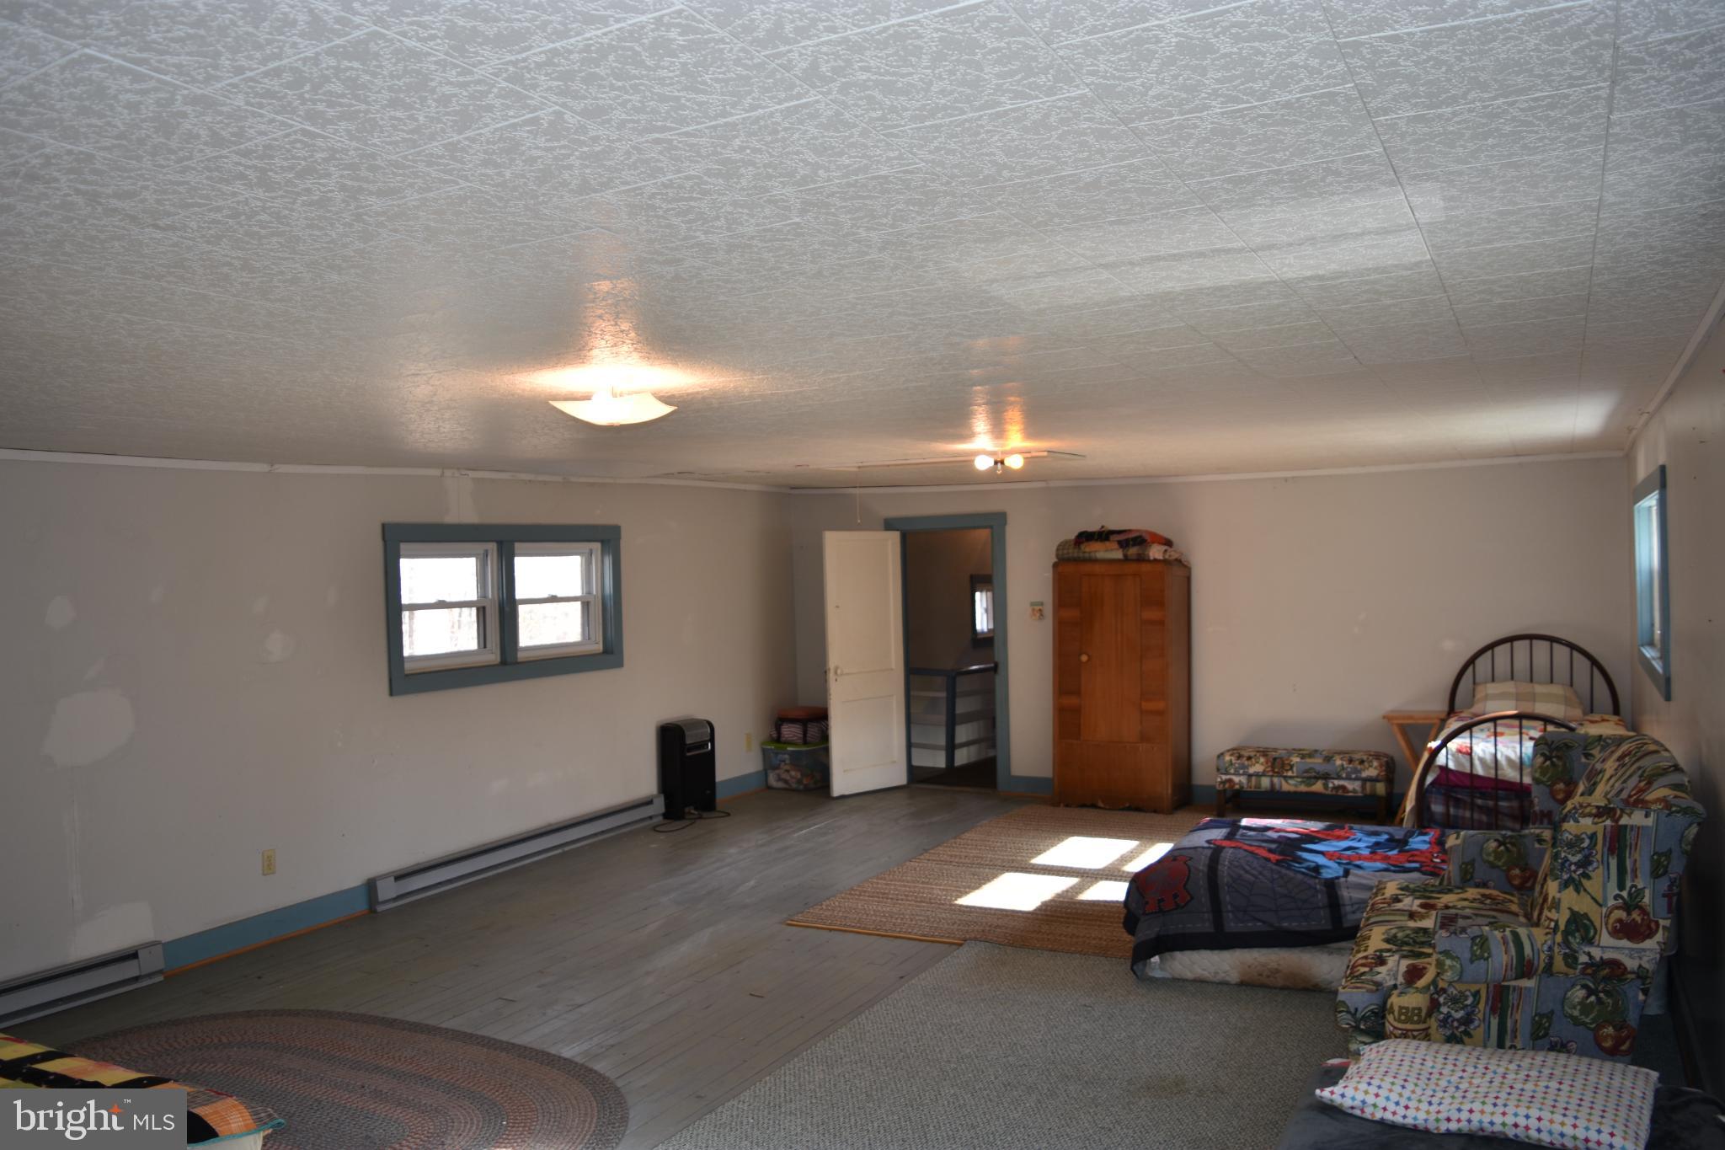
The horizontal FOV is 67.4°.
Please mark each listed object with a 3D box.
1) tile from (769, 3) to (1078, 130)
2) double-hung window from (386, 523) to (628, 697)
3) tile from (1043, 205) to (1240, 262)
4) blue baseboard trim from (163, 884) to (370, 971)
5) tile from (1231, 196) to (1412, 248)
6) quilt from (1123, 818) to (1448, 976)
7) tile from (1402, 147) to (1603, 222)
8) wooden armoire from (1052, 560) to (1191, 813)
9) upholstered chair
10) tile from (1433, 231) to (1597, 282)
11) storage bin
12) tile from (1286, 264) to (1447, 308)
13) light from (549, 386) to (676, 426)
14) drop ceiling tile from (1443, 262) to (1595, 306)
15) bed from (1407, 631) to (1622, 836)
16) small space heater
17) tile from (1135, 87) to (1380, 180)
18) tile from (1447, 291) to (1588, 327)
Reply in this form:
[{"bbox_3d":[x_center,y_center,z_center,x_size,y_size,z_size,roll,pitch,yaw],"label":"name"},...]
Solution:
[{"bbox_3d":[0.087,-0.628,1.602,0.303,0.020,0.303,-1,0,28],"label":"tile"},{"bbox_3d":[-2.121,0.161,7.846,0.110,0.930,2.030,-1,1,28],"label":"double-hung window"},{"bbox_3d":[0.521,-0.636,2.408,0.303,0.020,0.303,-1,0,28],"label":"tile"},{"bbox_3d":[-2.761,1.659,6.113,0.020,0.132,1.122,-1,0,26],"label":"blue baseboard trim"},{"bbox_3d":[0.872,-0.654,2.426,0.305,0.016,0.305,-1,0,28],"label":"tile"},{"bbox_3d":[2.244,1.467,5.669,1.850,0.420,1.380,-1,0,23],"label":"quilt"},{"bbox_3d":[1.048,-0.641,2.119,0.305,0.016,0.305,-1,1,28],"label":"tile"},{"bbox_3d":[1.848,0.774,9.178,0.870,1.745,0.440,-1,1,31],"label":"wooden armoire"},{"bbox_3d":[2.075,1.149,4.187,0.890,1.080,1.450,-1,0,26],"label":"upholstered chair"},{"bbox_3d":[1.337,-0.651,2.657,0.303,0.020,0.303,-1,1,28],"label":"tile"},{"bbox_3d":[-0.468,1.526,10.379,0.480,0.340,0.520,-1,1,28],"label":"storage bin"},{"bbox_3d":[1.164,-0.660,2.967,0.305,0.016,0.305,-1,0,28],"label":"tile"},{"bbox_3d":[-0.768,-0.523,3.993,0.310,0.120,0.310,-2,1,8],"label":"light"},{"bbox_3d":[1.468,-0.650,2.909,0.305,0.016,0.305,-1,1,28],"label":"drop ceiling tile"},{"bbox_3d":[3.723,1.015,7.252,1.020,1.234,2.060,-1,1,28],"label":"bed"},{"bbox_3d":[-1.258,1.389,9.349,0.180,0.690,0.340,-1,1,28],"label":"small space heater"},{"bbox_3d":[0.585,-0.648,1.897,0.305,0.016,0.305,-1,0,28],"label":"tile"},{"bbox_3d":[1.611,-0.655,3.179,0.305,0.016,0.305,-1,1,28],"label":"tile"}]

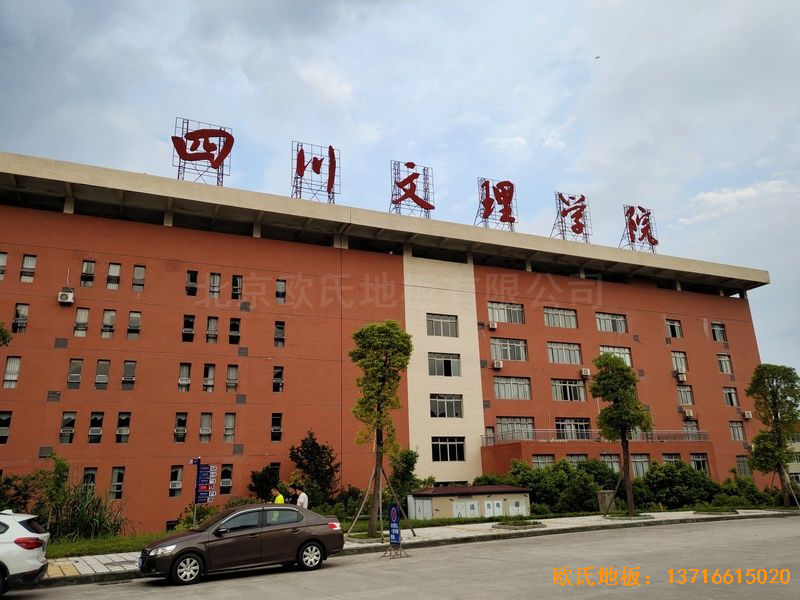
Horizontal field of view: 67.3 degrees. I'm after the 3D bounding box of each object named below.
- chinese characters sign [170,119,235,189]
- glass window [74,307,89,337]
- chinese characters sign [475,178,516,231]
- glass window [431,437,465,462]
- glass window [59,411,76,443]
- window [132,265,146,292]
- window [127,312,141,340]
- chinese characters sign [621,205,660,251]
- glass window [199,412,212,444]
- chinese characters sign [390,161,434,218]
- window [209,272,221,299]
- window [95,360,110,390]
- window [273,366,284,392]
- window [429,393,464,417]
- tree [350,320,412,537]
[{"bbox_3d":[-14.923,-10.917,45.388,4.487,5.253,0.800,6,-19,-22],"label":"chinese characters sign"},{"bbox_3d":[-20.817,1.473,39.372,0.726,1.927,0.150,5,-18,-22],"label":"glass window"},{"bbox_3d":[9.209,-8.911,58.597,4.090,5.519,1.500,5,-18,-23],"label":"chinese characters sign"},{"bbox_3d":[4.070,12.405,49.872,3.059,1.966,0.180,5,-18,-23],"label":"glass window"},{"bbox_3d":[-21.797,8.406,39.538,0.741,2.014,0.180,5,-18,-23],"label":"glass window"},{"bbox_3d":[-18.353,-1.519,42.347,0.729,1.980,0.160,5,-18,-22],"label":"window"},{"bbox_3d":[-17.518,1.723,39.678,0.738,1.887,0.150,5,-19,-23],"label":"window"},{"bbox_3d":[24.813,-7.055,61.851,4.216,5.152,0.800,6,-19,-22],"label":"chinese characters sign"},{"bbox_3d":[-13.820,9.115,42.892,0.739,2.049,0.180,5,-18,-23],"label":"glass window"},{"bbox_3d":[1.143,-9.440,51.858,4.012,4.972,0.800,5,-18,-22],"label":"chinese characters sign"},{"bbox_3d":[-14.491,-1.107,47.170,0.770,2.051,0.200,5,-18,-22],"label":"window"},{"bbox_3d":[-19.263,4.861,38.984,0.735,1.909,0.150,5,-18,-22],"label":"window"},{"bbox_3d":[-8.740,5.724,43.323,0.722,1.879,0.150,5,-18,-22],"label":"window"},{"bbox_3d":[3.800,8.610,48.666,2.865,1.871,0.150,6,-19,-22],"label":"window"},{"bbox_3d":[-0.657,4.353,21.330,2.250,7.470,2.250,-2,-17,-1],"label":"tree"}]

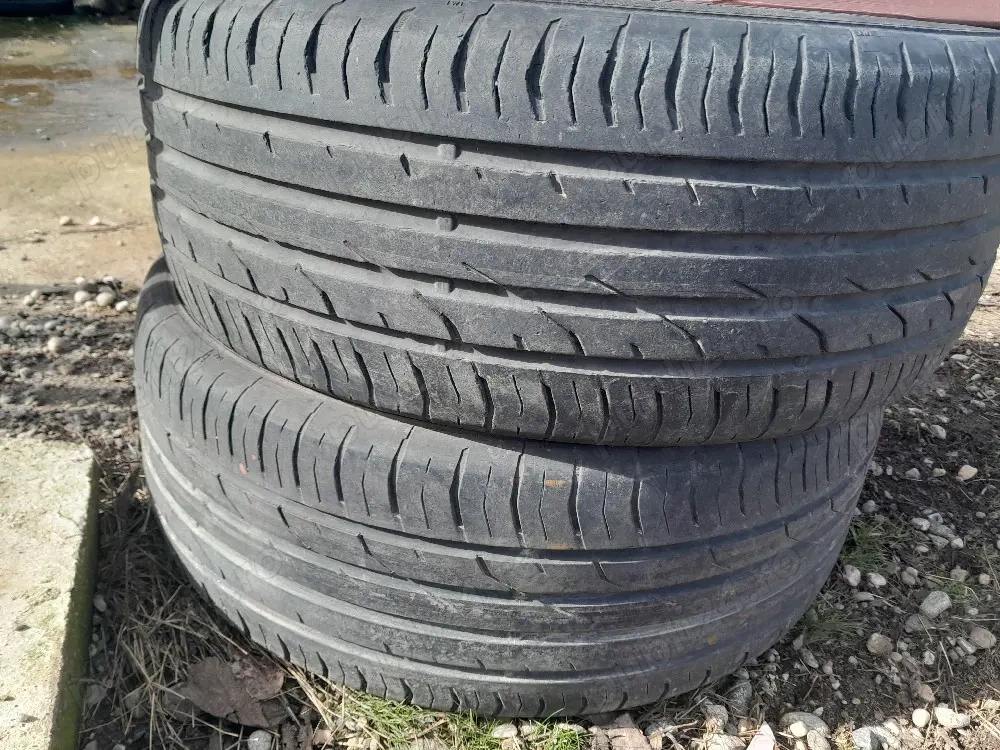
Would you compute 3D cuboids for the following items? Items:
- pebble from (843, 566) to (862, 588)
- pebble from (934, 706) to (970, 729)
[{"bbox_3d":[0.307,0.174,0.679,0.015,0.013,0.021,10,29,8],"label":"pebble"},{"bbox_3d":[0.322,0.244,0.555,0.025,0.011,0.013,14,29,15],"label":"pebble"}]

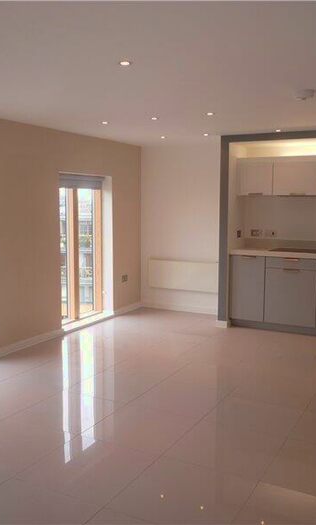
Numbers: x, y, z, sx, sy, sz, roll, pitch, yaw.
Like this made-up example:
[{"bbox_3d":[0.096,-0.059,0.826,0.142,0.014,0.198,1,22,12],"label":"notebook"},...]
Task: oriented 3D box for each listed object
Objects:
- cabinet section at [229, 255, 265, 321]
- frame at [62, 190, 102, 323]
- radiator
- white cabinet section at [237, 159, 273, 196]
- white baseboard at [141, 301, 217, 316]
[{"bbox_3d":[1.199,0.280,6.317,0.436,0.772,0.580,4,8,28],"label":"cabinet section"},{"bbox_3d":[-1.027,-0.152,6.352,0.130,1.755,1.005,4,8,28],"label":"frame"},{"bbox_3d":[0.370,0.184,6.921,1.090,0.425,0.105,4,8,28],"label":"radiator"},{"bbox_3d":[1.272,-1.055,6.350,0.454,0.449,0.343,4,7,28],"label":"white cabinet section"},{"bbox_3d":[0.331,0.665,7.147,1.351,0.101,0.020,4,7,28],"label":"white baseboard"}]

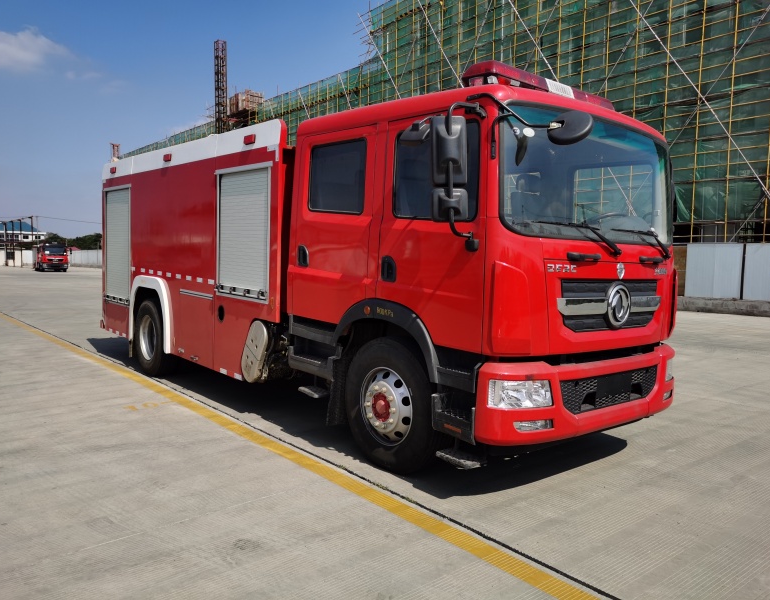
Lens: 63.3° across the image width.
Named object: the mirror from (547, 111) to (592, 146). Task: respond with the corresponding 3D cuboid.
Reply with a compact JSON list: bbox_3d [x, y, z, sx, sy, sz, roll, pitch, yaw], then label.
[{"bbox_3d":[1.125,-1.046,3.796,0.285,0.285,0.070,5,-38,32],"label":"mirror"}]

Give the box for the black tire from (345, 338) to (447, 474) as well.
[{"bbox_3d":[0.087,0.835,4.972,0.280,1.010,1.010,-1,5,-41],"label":"black tire"}]

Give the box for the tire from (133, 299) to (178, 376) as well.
[{"bbox_3d":[-3.016,0.490,8.277,0.280,1.010,1.010,-1,5,-41],"label":"tire"}]

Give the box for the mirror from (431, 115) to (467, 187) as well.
[{"bbox_3d":[0.402,-0.934,3.900,0.205,0.430,0.120,1,4,-9],"label":"mirror"}]

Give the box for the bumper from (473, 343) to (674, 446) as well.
[{"bbox_3d":[1.583,0.646,4.715,2.260,0.550,0.430,-1,5,-41],"label":"bumper"}]

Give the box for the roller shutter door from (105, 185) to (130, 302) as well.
[{"bbox_3d":[-3.850,-0.773,9.037,0.080,1.640,1.050,-1,5,-41],"label":"roller shutter door"}]

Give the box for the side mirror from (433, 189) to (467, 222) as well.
[{"bbox_3d":[0.390,-0.571,3.772,0.205,0.195,0.090,2,4,2],"label":"side mirror"}]

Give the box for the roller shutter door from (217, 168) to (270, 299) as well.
[{"bbox_3d":[-1.416,-0.667,6.280,0.080,1.280,1.040,-1,5,-41],"label":"roller shutter door"}]

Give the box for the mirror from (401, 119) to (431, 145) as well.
[{"bbox_3d":[0.203,-1.105,4.080,0.220,0.150,0.150,1,4,-9],"label":"mirror"}]

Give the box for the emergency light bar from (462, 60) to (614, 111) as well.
[{"bbox_3d":[1.271,-1.603,5.006,1.700,0.190,0.320,-1,5,-41],"label":"emergency light bar"}]

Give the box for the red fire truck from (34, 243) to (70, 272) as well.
[{"bbox_3d":[-38.000,-4.950,71.000,2.500,3.200,8.000,-2,6,-36],"label":"red fire truck"}]

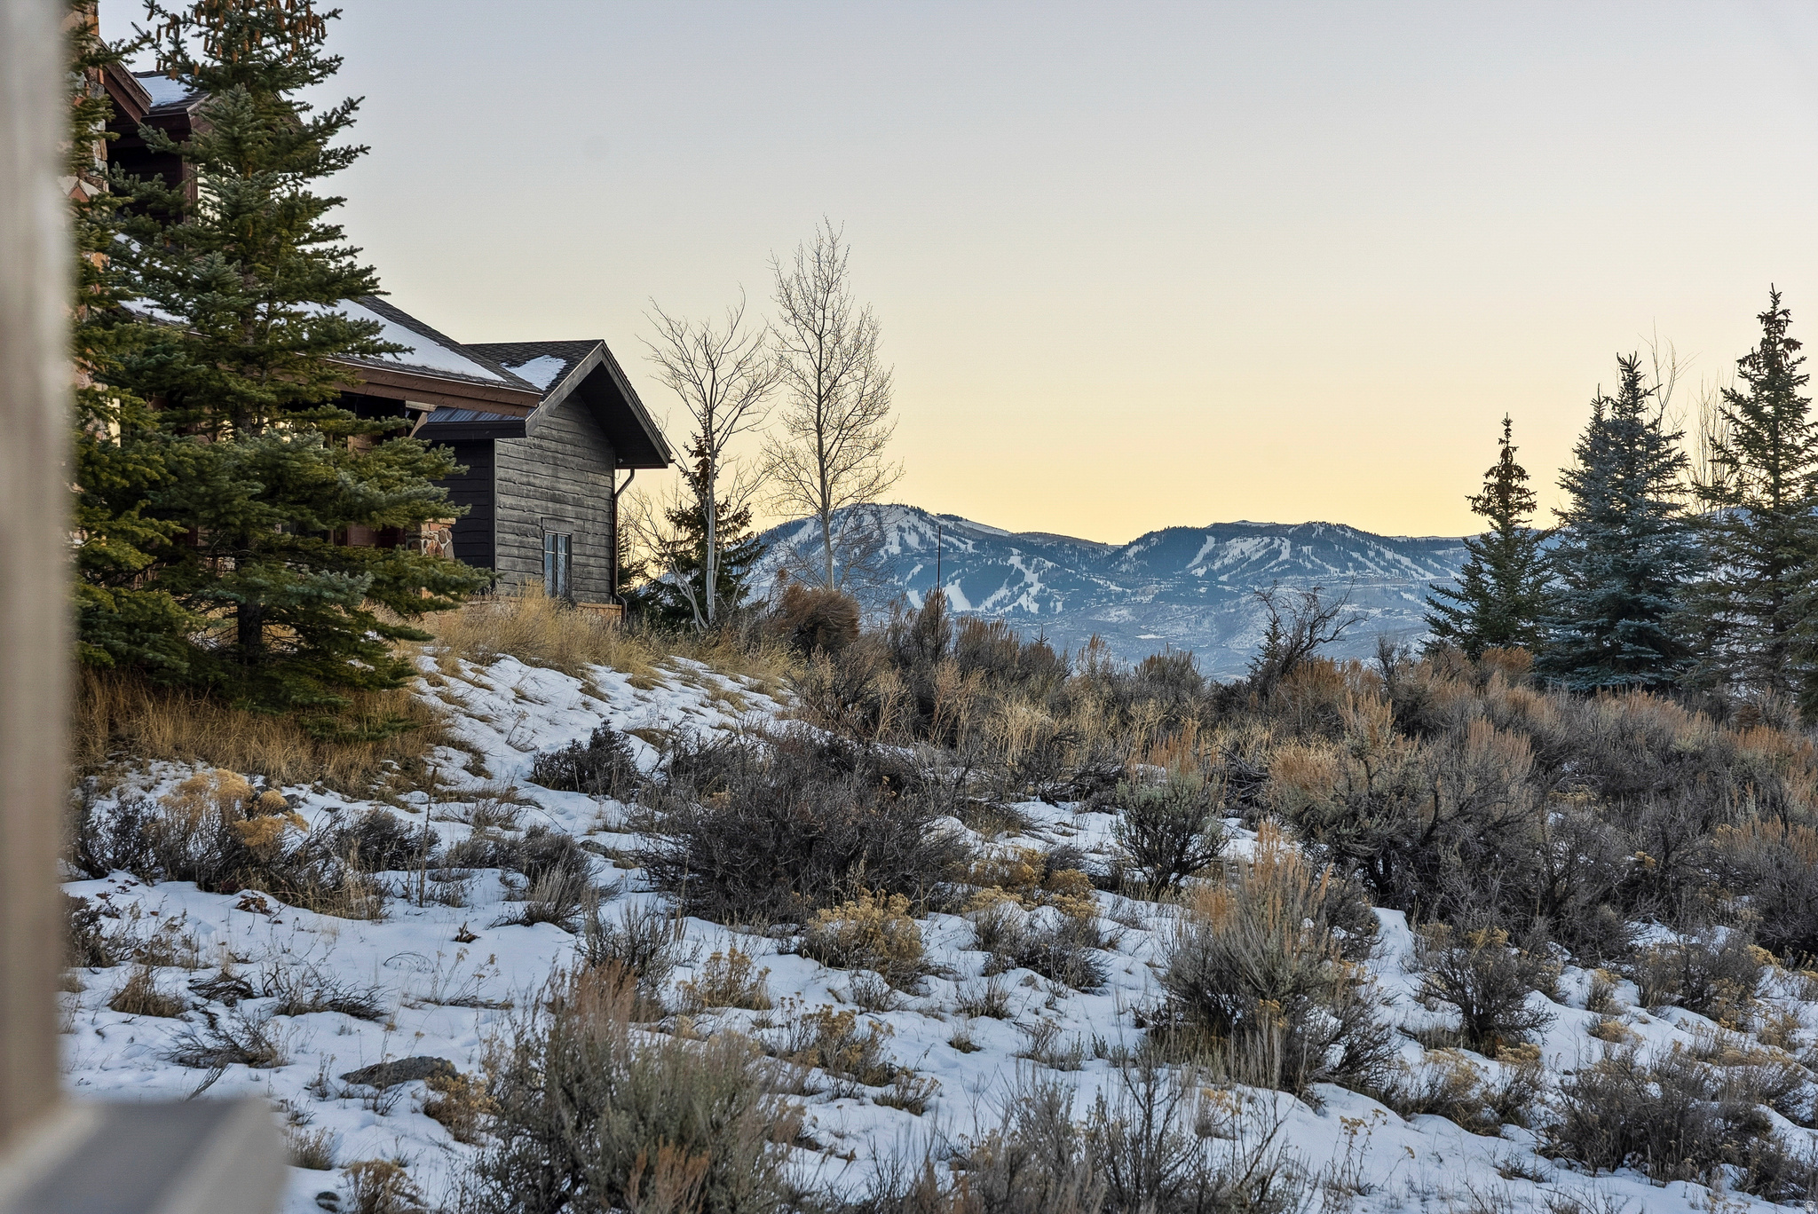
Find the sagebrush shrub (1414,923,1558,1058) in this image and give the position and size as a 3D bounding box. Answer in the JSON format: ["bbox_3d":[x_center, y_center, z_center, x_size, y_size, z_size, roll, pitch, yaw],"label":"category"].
[{"bbox_3d":[2.452,1.626,15.000,0.596,0.542,0.550,0,-1,0],"label":"sagebrush shrub"}]

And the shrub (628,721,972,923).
[{"bbox_3d":[-0.642,1.313,21.300,1.993,1.141,1.600,0,-1,0],"label":"shrub"}]

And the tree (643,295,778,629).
[{"bbox_3d":[-3.317,-2.381,59.000,2.251,5.663,2.200,0,-1,0],"label":"tree"}]

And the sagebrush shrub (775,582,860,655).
[{"bbox_3d":[-1.204,0.177,46.500,1.120,0.950,1.000,0,-1,0],"label":"sagebrush shrub"}]

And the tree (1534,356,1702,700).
[{"bbox_3d":[9.437,-1.066,47.000,2.208,4.586,2.200,0,-1,0],"label":"tree"}]

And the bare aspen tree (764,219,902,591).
[{"bbox_3d":[-1.332,-3.199,62.000,2.390,7.195,2.300,0,-1,0],"label":"bare aspen tree"}]

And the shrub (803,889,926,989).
[{"bbox_3d":[-0.233,1.729,18.400,0.665,0.482,0.580,0,-1,0],"label":"shrub"}]

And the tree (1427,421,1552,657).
[{"bbox_3d":[8.162,-0.904,50.000,1.847,3.614,1.900,0,-1,0],"label":"tree"}]

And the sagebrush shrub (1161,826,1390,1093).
[{"bbox_3d":[1.450,1.383,14.000,0.905,1.023,0.850,0,-1,0],"label":"sagebrush shrub"}]

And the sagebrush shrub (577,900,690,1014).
[{"bbox_3d":[-1.119,1.434,14.400,0.451,0.451,0.450,0,-1,0],"label":"sagebrush shrub"}]

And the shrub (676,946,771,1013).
[{"bbox_3d":[-0.898,1.817,17.200,0.477,0.318,0.420,0,-1,0],"label":"shrub"}]

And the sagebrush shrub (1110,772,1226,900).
[{"bbox_3d":[1.671,1.474,22.800,0.751,0.791,0.700,0,-1,0],"label":"sagebrush shrub"}]

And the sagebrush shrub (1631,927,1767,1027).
[{"bbox_3d":[4.108,1.929,18.400,0.702,0.497,0.600,0,-1,0],"label":"sagebrush shrub"}]

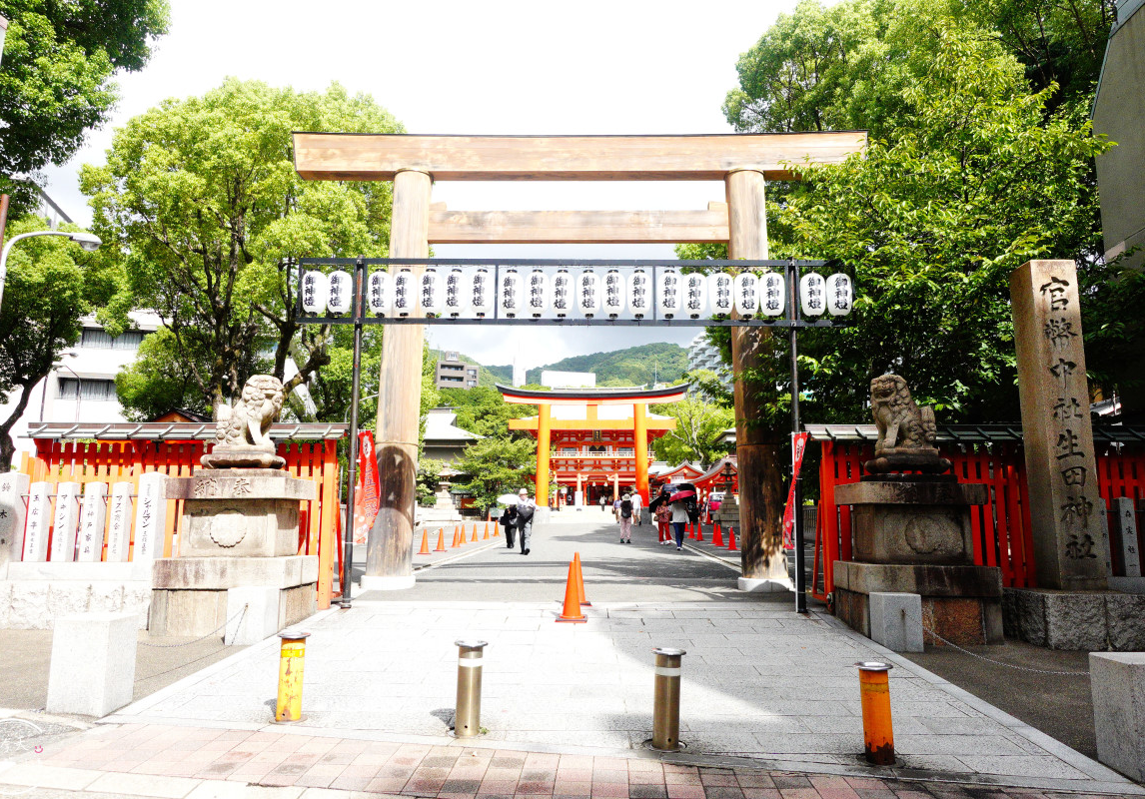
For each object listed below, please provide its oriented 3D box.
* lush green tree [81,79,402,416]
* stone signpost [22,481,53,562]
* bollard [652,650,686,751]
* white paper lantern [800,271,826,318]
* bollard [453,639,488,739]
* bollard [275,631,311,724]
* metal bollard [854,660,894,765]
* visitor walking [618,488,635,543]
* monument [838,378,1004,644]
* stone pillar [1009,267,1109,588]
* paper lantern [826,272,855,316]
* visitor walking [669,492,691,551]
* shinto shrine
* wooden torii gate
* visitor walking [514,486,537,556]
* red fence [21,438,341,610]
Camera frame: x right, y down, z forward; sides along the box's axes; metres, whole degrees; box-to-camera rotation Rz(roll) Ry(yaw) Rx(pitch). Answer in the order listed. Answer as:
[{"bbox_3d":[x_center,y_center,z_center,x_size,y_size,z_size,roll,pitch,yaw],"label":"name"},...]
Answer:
[{"bbox_3d":[-7.506,-1.971,17.962,7.100,10.940,6.800,0,-8,2],"label":"lush green tree"},{"bbox_3d":[-6.416,1.475,9.618,0.175,0.945,0.150,0,-8,2],"label":"stone signpost"},{"bbox_3d":[0.617,1.946,5.206,0.220,0.599,0.220,0,-8,0],"label":"bollard"},{"bbox_3d":[3.554,-1.551,11.777,0.376,0.690,0.376,0,-8,0],"label":"white paper lantern"},{"bbox_3d":[-0.674,1.881,5.195,0.216,0.568,0.216,0,-8,2],"label":"bollard"},{"bbox_3d":[-1.942,1.911,5.515,0.229,0.564,0.229,0,-8,2],"label":"bollard"},{"bbox_3d":[1.807,1.853,4.711,0.217,0.546,0.217,0,-8,2],"label":"metal bollard"},{"bbox_3d":[1.714,3.744,25.243,0.500,1.545,0.350,0,-8,0],"label":"visitor walking"},{"bbox_3d":[4.045,1.234,9.641,1.477,3.102,1.303,0,-8,0],"label":"monument"},{"bbox_3d":[5.881,0.283,9.675,0.530,3.889,0.510,0,-8,2],"label":"stone pillar"},{"bbox_3d":[3.947,-1.551,11.777,0.384,0.690,0.384,0,-8,0],"label":"paper lantern"},{"bbox_3d":[3.112,3.530,23.114,0.600,1.640,0.500,0,-8,2],"label":"visitor walking"},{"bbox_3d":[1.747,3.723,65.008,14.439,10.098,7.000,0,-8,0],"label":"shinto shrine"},{"bbox_3d":[0.145,-0.801,14.519,10.549,8.191,0.920,0,-8,0],"label":"wooden torii gate"},{"bbox_3d":[-1.190,3.113,20.399,0.500,1.676,0.450,0,-8,0],"label":"visitor walking"},{"bbox_3d":[-5.595,1.748,11.442,4.570,2.386,0.500,0,-8,0],"label":"red fence"}]

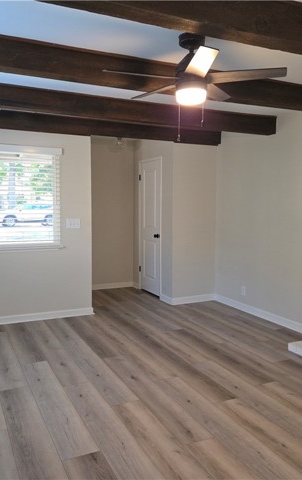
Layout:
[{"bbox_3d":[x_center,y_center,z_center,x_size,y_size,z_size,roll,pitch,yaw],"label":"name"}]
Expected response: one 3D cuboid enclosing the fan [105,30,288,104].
[{"bbox_3d":[0.246,-1.026,2.610,1.106,0.412,1.106,-2,6,-26],"label":"fan"}]

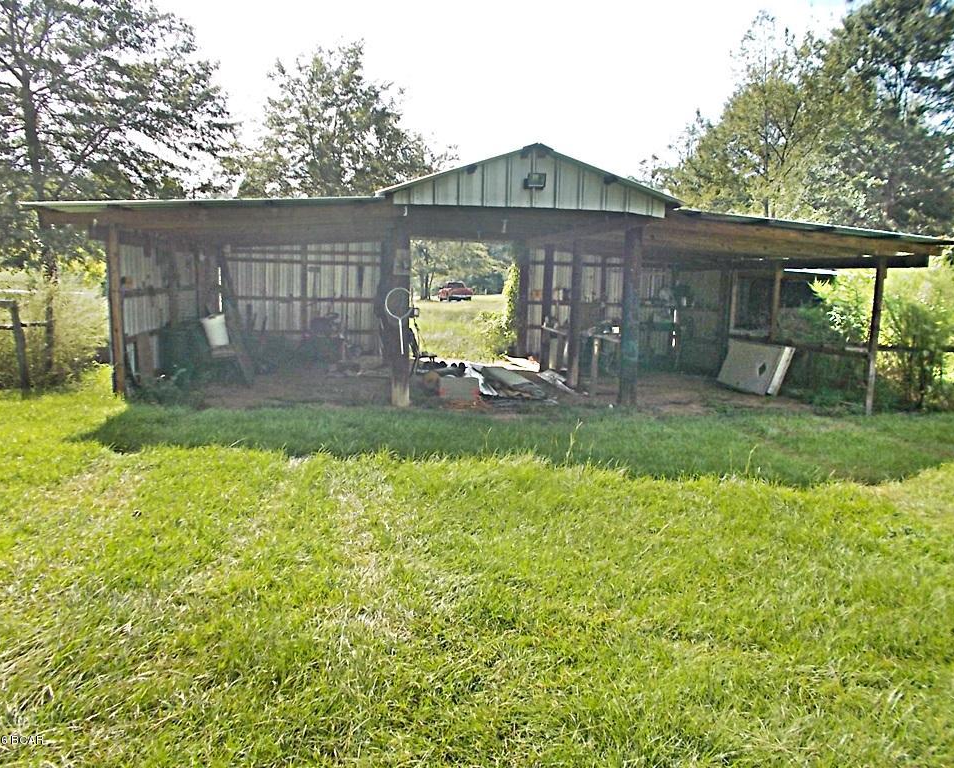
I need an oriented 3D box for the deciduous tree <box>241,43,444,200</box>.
[{"bbox_3d":[-4.566,-6.818,26.376,8.600,9.750,8.400,2,7,0],"label":"deciduous tree"}]

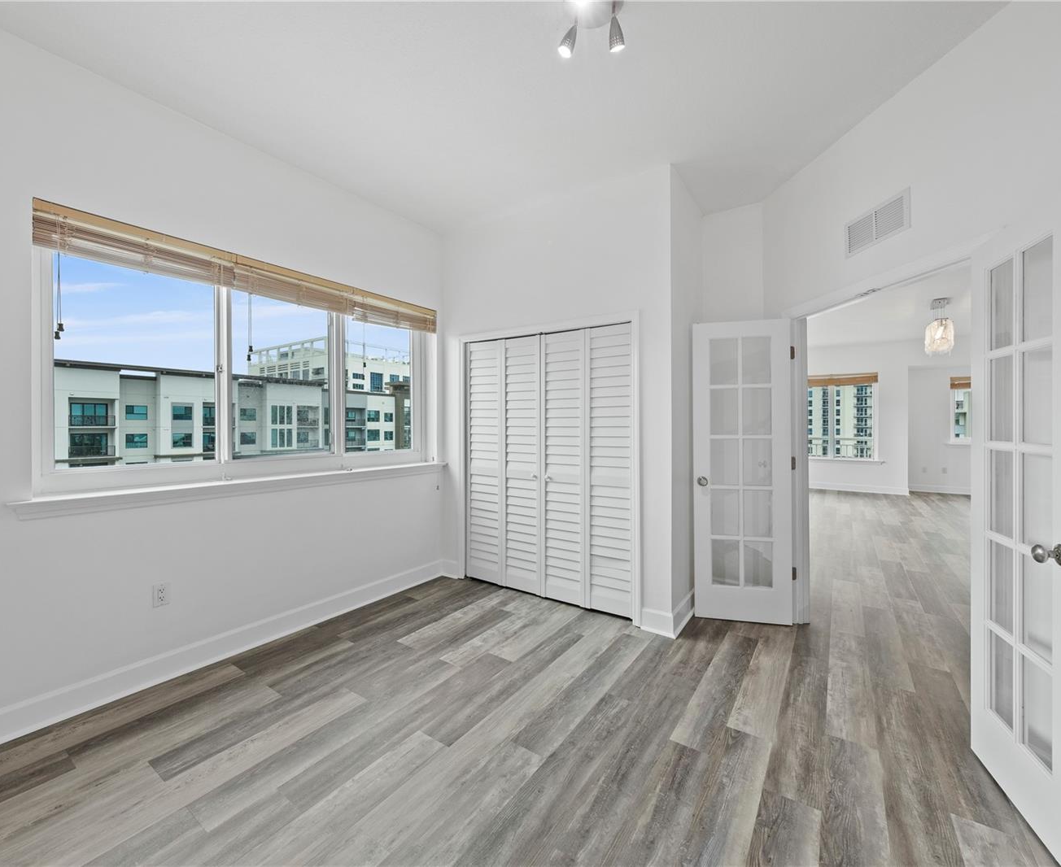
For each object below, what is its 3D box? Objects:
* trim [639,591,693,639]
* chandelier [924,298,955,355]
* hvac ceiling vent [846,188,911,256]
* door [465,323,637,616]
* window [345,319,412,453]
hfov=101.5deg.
[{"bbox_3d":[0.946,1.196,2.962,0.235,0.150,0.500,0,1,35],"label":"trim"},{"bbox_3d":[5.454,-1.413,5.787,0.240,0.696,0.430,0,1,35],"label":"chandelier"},{"bbox_3d":[1.824,-1.099,2.296,0.020,0.198,0.375,0,0,-7],"label":"hvac ceiling vent"},{"bbox_3d":[0.059,0.253,3.357,1.520,2.010,0.045,0,1,35],"label":"door"},{"bbox_3d":[-1.228,-0.400,3.536,0.050,1.100,0.660,0,1,35],"label":"window"}]

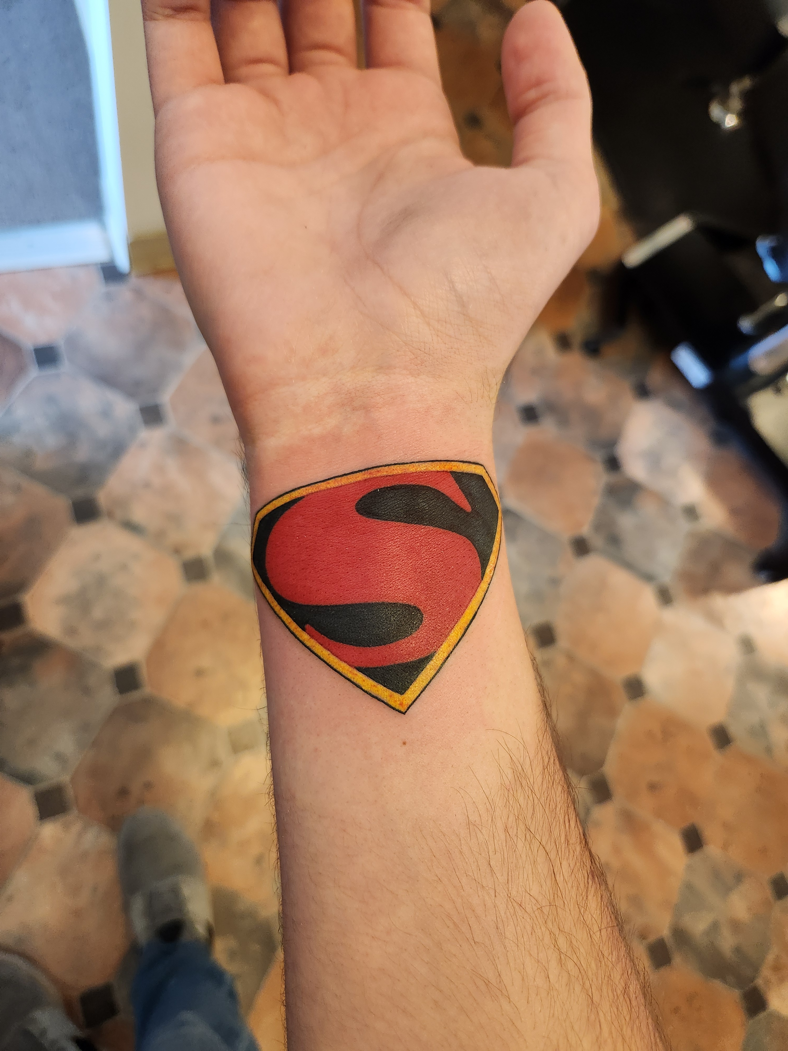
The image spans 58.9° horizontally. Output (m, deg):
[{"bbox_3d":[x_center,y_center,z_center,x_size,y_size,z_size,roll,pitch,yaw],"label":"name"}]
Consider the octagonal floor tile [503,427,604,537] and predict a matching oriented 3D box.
[{"bbox_3d":[0.318,-0.094,1.396,0.193,0.010,0.193,30,69,-6],"label":"octagonal floor tile"}]

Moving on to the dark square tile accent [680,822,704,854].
[{"bbox_3d":[0.558,0.590,1.317,0.041,0.010,0.041,-15,79,-19],"label":"dark square tile accent"}]

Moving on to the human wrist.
[{"bbox_3d":[-0.006,-0.021,0.184,0.064,0.043,0.036,-5,78,-4],"label":"human wrist"}]

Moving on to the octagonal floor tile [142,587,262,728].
[{"bbox_3d":[-0.296,0.215,1.186,0.201,0.010,0.201,30,69,-6],"label":"octagonal floor tile"}]

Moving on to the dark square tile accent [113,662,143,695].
[{"bbox_3d":[-0.426,0.246,1.120,0.037,0.010,0.037,-15,79,-19],"label":"dark square tile accent"}]

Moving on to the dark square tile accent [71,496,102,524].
[{"bbox_3d":[-0.504,-0.024,1.146,0.040,0.010,0.040,-15,79,-19],"label":"dark square tile accent"}]

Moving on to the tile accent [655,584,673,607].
[{"bbox_3d":[0.536,0.138,1.390,0.040,0.010,0.040,-15,79,-19],"label":"tile accent"}]

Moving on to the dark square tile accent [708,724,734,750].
[{"bbox_3d":[0.622,0.403,1.337,0.040,0.010,0.040,-15,79,-19],"label":"dark square tile accent"}]

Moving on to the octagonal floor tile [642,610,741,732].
[{"bbox_3d":[0.602,0.281,1.419,0.201,0.010,0.201,30,69,-6],"label":"octagonal floor tile"}]

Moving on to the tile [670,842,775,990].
[{"bbox_3d":[0.579,0.698,1.240,0.193,0.010,0.193,30,69,-6],"label":"tile"}]

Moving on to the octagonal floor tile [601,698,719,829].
[{"bbox_3d":[0.505,0.446,1.325,0.196,0.010,0.196,30,69,-6],"label":"octagonal floor tile"}]

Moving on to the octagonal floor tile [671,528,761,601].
[{"bbox_3d":[0.664,0.103,1.436,0.193,0.010,0.193,30,69,-6],"label":"octagonal floor tile"}]

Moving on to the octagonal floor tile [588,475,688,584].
[{"bbox_3d":[0.511,0.006,1.473,0.201,0.010,0.201,30,69,-6],"label":"octagonal floor tile"}]

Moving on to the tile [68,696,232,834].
[{"bbox_3d":[-0.380,0.381,1.094,0.196,0.010,0.196,30,69,-6],"label":"tile"}]

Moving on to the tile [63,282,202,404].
[{"bbox_3d":[-0.477,-0.334,1.294,0.201,0.010,0.201,30,69,-6],"label":"tile"}]

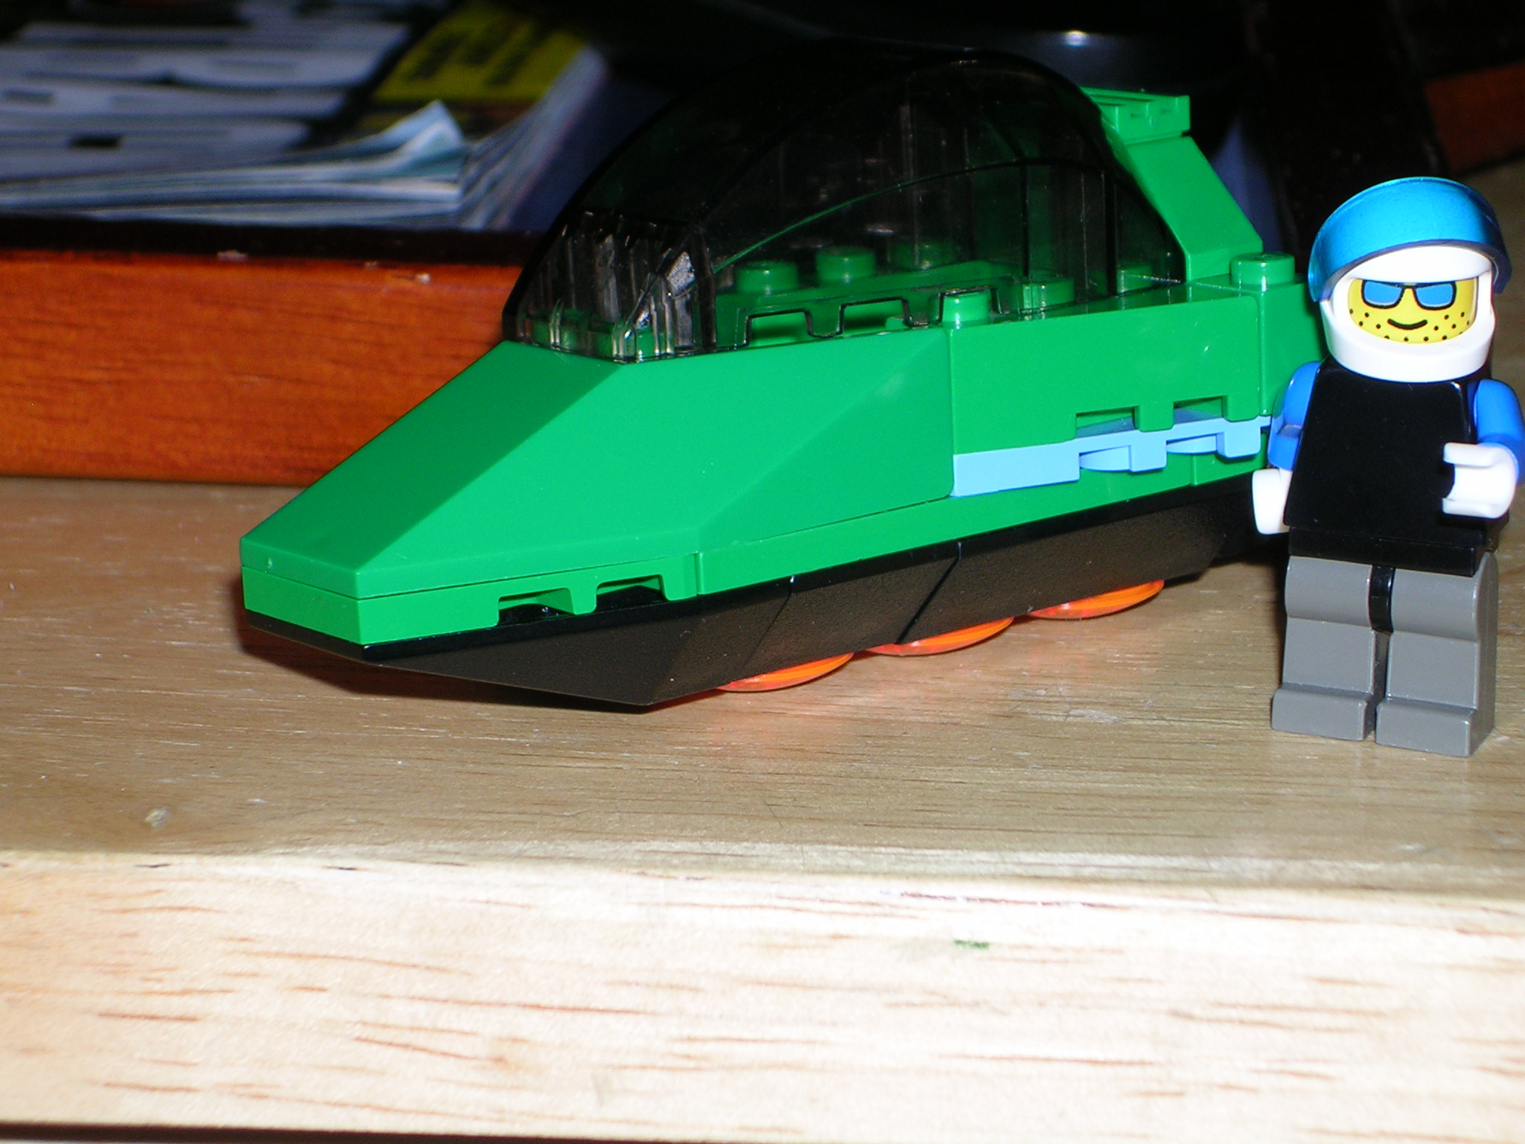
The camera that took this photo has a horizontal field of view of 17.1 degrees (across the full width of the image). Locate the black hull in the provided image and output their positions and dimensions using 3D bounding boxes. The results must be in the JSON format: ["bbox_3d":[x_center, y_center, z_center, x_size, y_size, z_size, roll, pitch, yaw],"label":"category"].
[{"bbox_3d":[-0.001,0.001,0.390,0.081,0.010,0.032,-13,16,-36],"label":"black hull"}]

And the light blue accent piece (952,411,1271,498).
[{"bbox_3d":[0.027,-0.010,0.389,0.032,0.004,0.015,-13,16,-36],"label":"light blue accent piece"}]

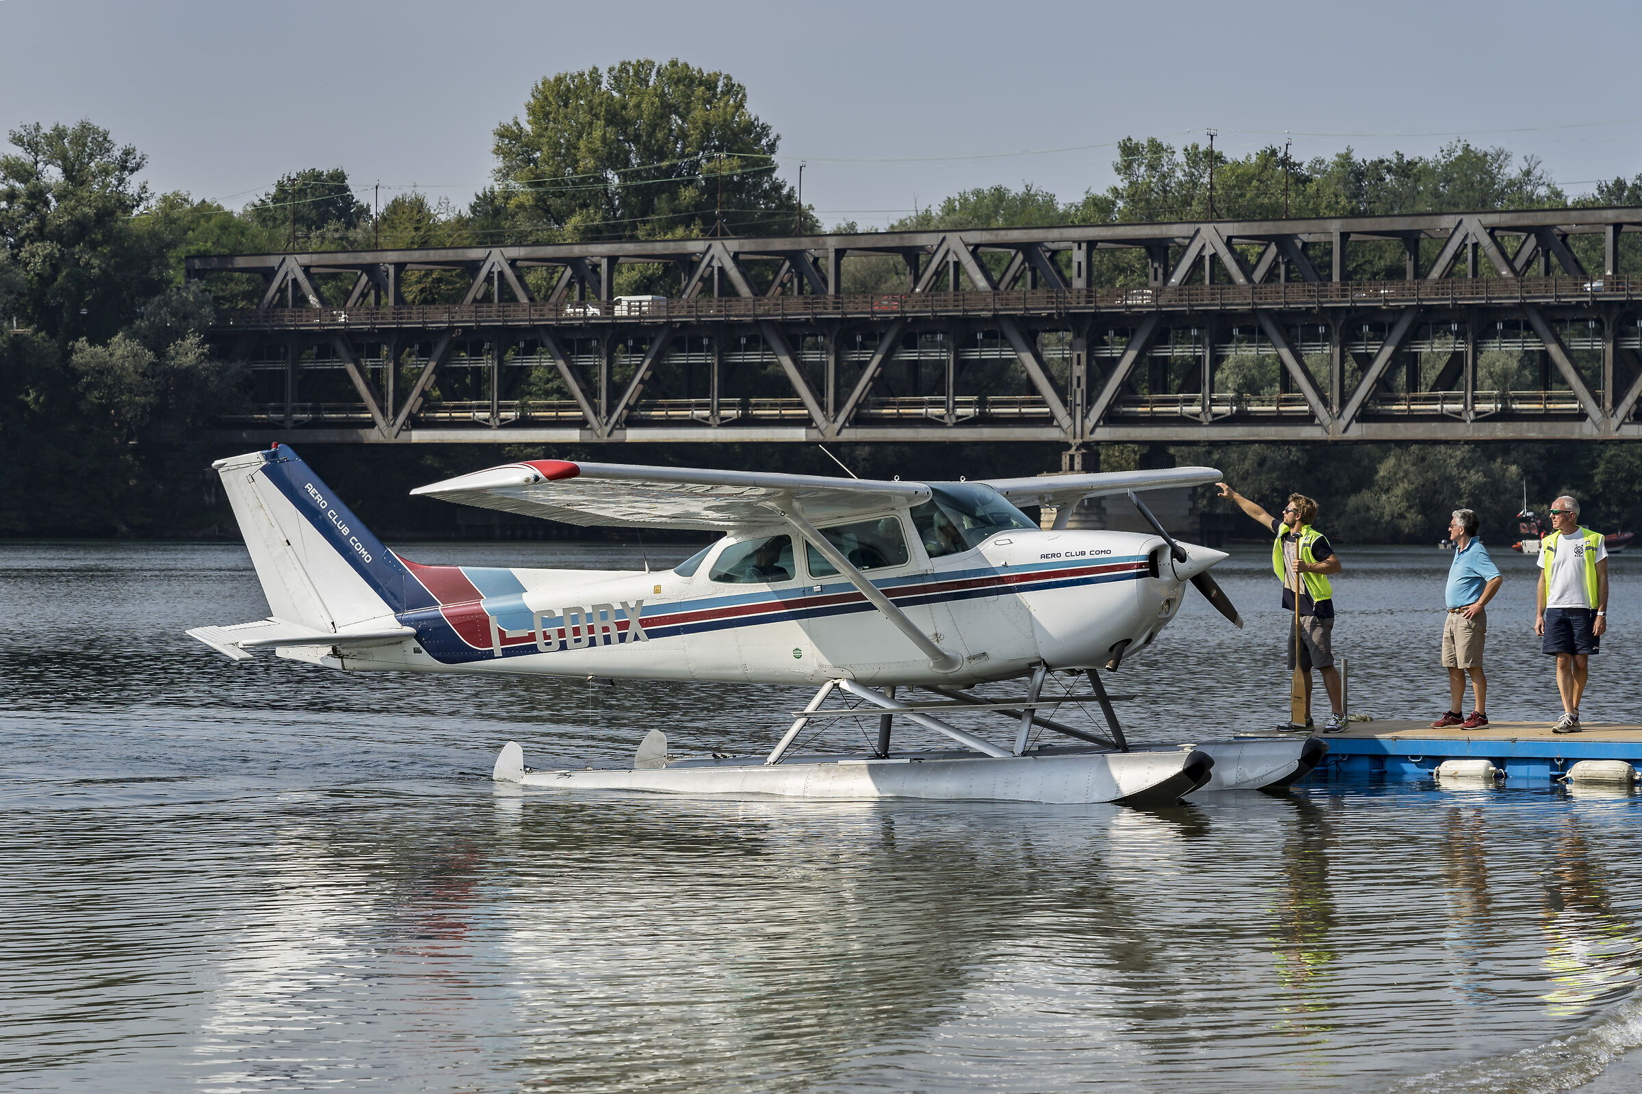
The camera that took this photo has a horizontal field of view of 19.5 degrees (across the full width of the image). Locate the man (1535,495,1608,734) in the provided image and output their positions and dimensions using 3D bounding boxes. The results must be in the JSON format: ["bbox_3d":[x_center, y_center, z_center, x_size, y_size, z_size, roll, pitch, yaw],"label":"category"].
[{"bbox_3d":[5.595,0.502,35.700,0.550,1.790,0.350,0,0,18],"label":"man"}]

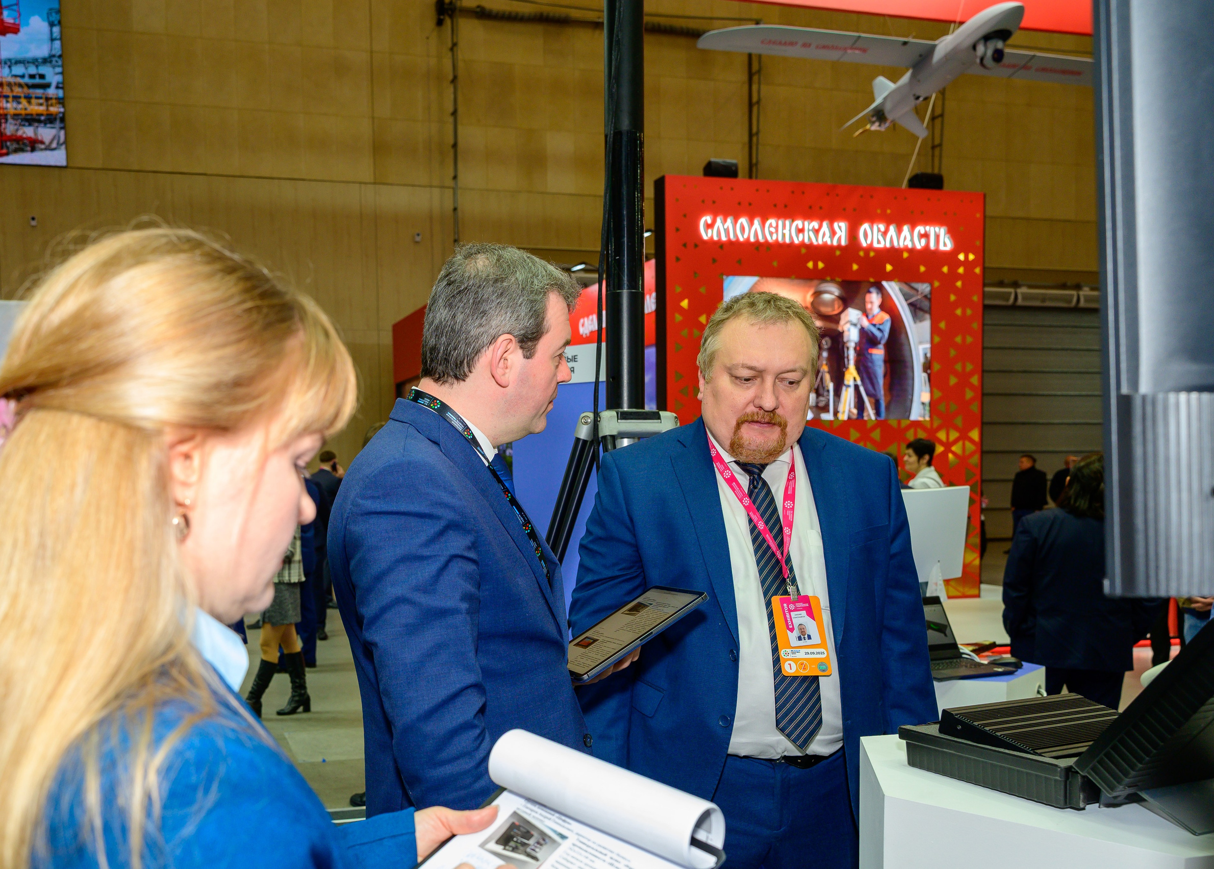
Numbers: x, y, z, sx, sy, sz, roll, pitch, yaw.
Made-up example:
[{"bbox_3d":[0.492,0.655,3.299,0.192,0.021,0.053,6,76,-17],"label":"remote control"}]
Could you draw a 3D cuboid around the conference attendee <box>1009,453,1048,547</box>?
[{"bbox_3d":[7.337,1.232,17.572,0.400,1.740,0.580,1,-2,-33],"label":"conference attendee"}]

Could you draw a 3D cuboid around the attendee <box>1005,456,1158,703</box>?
[{"bbox_3d":[1.860,0.886,3.924,0.560,1.630,0.360,-1,-2,18],"label":"attendee"}]

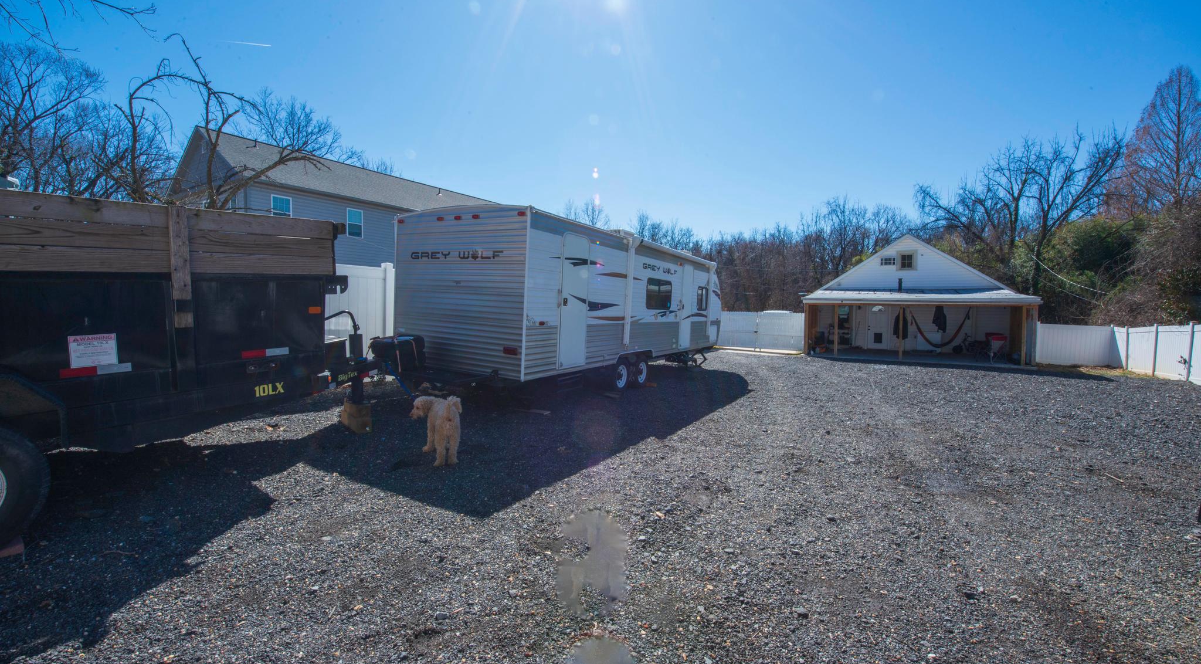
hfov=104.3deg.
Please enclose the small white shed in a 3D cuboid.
[{"bbox_3d":[13.968,-1.607,21.599,7.660,5.150,8.300,2,3,28],"label":"small white shed"}]

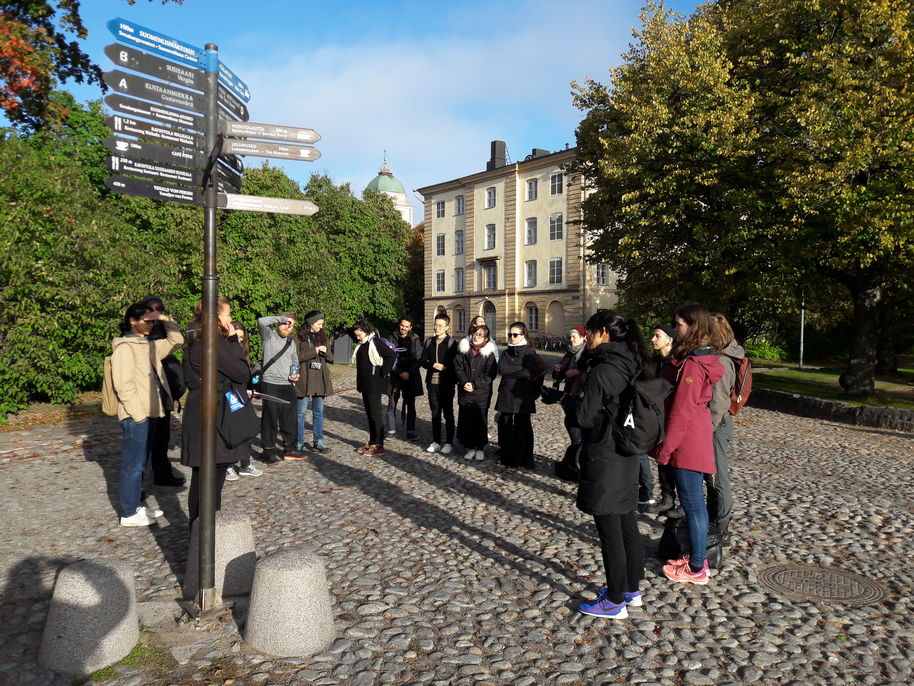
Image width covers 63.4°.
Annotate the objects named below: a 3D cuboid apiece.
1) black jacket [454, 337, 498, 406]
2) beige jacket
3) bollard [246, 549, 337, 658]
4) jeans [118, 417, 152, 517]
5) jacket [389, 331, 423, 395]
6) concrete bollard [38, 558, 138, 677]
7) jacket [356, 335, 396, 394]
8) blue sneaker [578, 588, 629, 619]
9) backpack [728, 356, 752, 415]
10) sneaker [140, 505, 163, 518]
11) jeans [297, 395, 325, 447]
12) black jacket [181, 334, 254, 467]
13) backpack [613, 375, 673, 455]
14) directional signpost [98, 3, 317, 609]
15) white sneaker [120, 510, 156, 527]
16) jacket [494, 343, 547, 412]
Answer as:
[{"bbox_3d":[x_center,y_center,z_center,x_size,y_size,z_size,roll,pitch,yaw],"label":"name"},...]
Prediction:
[{"bbox_3d":[0.229,0.359,8.700,0.520,0.820,0.360,1,1,12],"label":"black jacket"},{"bbox_3d":[-2.394,0.213,5.720,0.480,0.790,0.460,1,1,19],"label":"beige jacket"},{"bbox_3d":[-0.835,1.277,3.741,0.445,0.420,0.445,0,2,0],"label":"bollard"},{"bbox_3d":[-2.495,0.920,5.740,0.260,0.850,0.350,1,1,10],"label":"jeans"},{"bbox_3d":[-0.710,0.283,10.200,0.500,0.900,0.350,0,1,6],"label":"jacket"},{"bbox_3d":[-1.765,1.284,3.590,0.445,0.420,0.445,5,4,0],"label":"concrete bollard"},{"bbox_3d":[-0.995,0.263,9.031,0.360,0.720,0.460,-1,2,-35],"label":"jacket"},{"bbox_3d":[0.805,1.442,4.061,0.265,0.105,0.100,0,2,16],"label":"blue sneaker"},{"bbox_3d":[2.040,0.307,5.350,0.170,0.430,0.270,1,1,18],"label":"backpack"},{"bbox_3d":[-2.465,1.340,5.880,0.275,0.115,0.105,0,1,6],"label":"sneaker"},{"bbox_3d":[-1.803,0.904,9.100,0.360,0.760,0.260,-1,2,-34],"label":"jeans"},{"bbox_3d":[-1.532,0.368,4.732,0.380,0.860,0.480,-1,2,-37],"label":"black jacket"},{"bbox_3d":[1.014,0.391,4.042,0.220,0.430,0.290,1,2,31],"label":"backpack"},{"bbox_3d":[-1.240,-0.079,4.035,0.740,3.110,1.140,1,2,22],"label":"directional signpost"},{"bbox_3d":[-2.508,1.382,5.840,0.275,0.105,0.100,0,2,-5],"label":"white sneaker"},{"bbox_3d":[0.693,0.405,8.200,0.530,0.780,0.380,1,2,27],"label":"jacket"}]

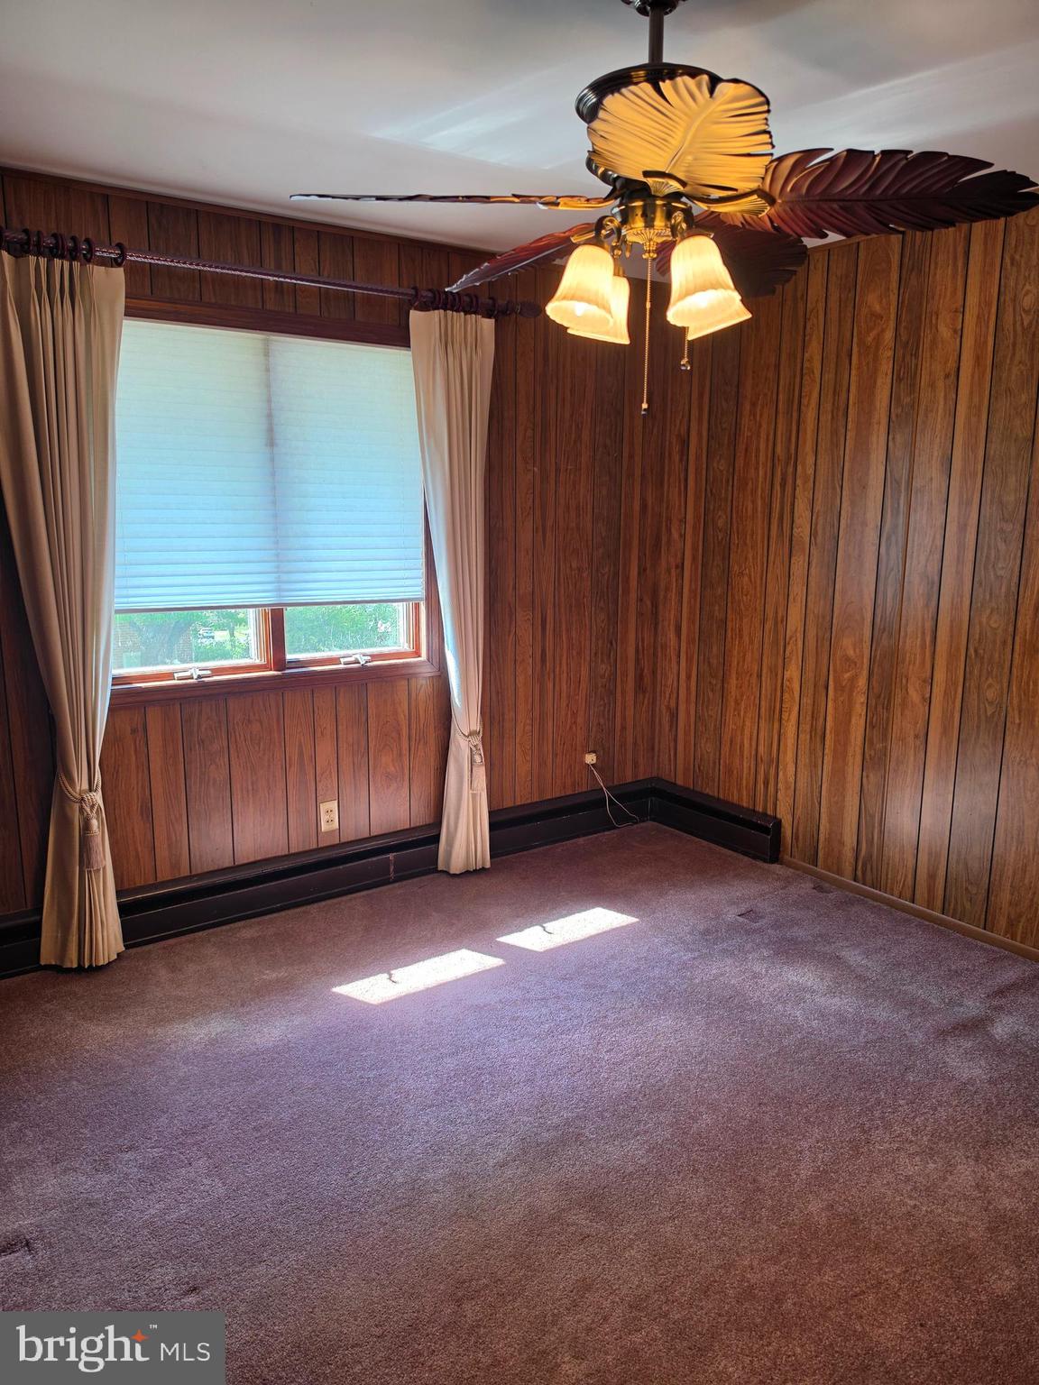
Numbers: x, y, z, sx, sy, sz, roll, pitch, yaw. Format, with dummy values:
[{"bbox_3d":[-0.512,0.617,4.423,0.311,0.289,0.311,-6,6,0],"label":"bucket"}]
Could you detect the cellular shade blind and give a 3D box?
[{"bbox_3d":[-0.875,-0.773,3.240,1.170,0.935,0.040,-7,12,-33],"label":"cellular shade blind"}]

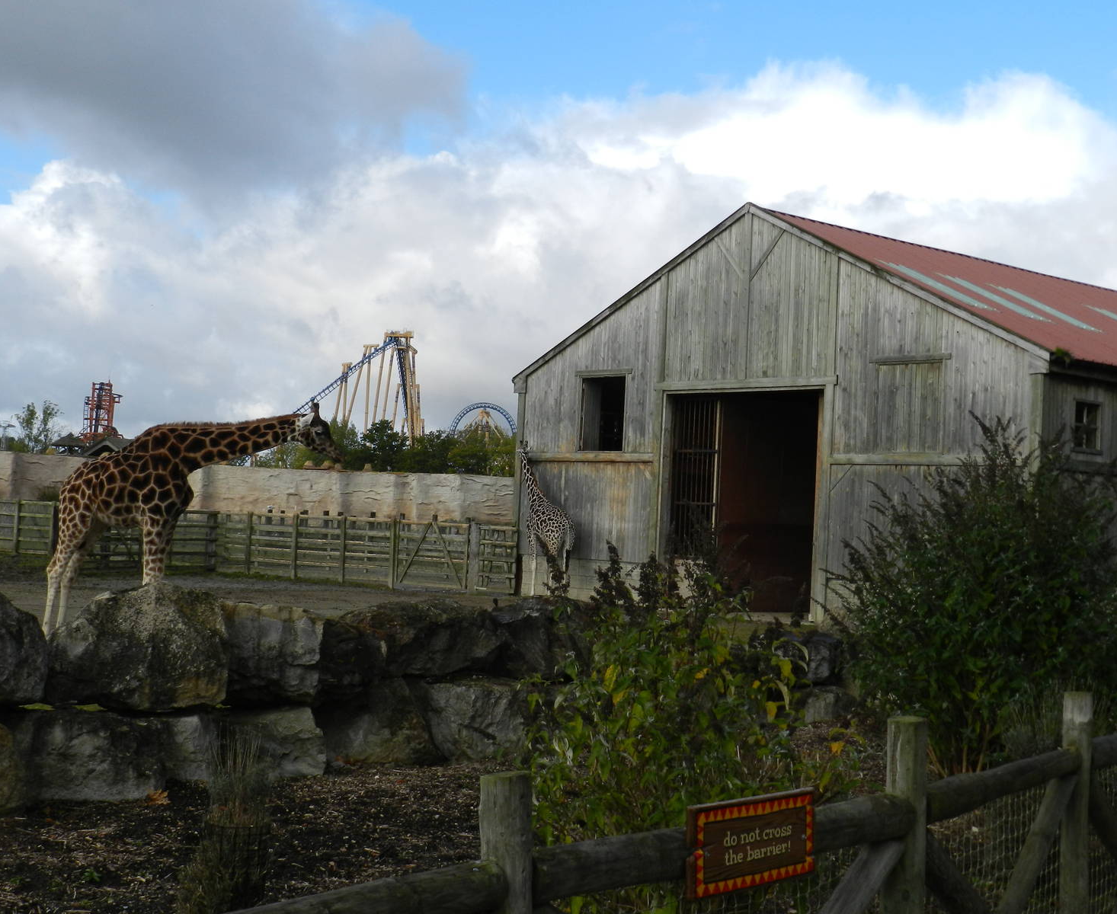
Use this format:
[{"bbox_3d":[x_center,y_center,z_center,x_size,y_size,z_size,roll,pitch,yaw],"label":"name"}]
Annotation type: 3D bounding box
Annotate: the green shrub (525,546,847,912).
[{"bbox_3d":[0.418,1.032,5.587,1.080,1.450,1.050,1,-1,0],"label":"green shrub"}]

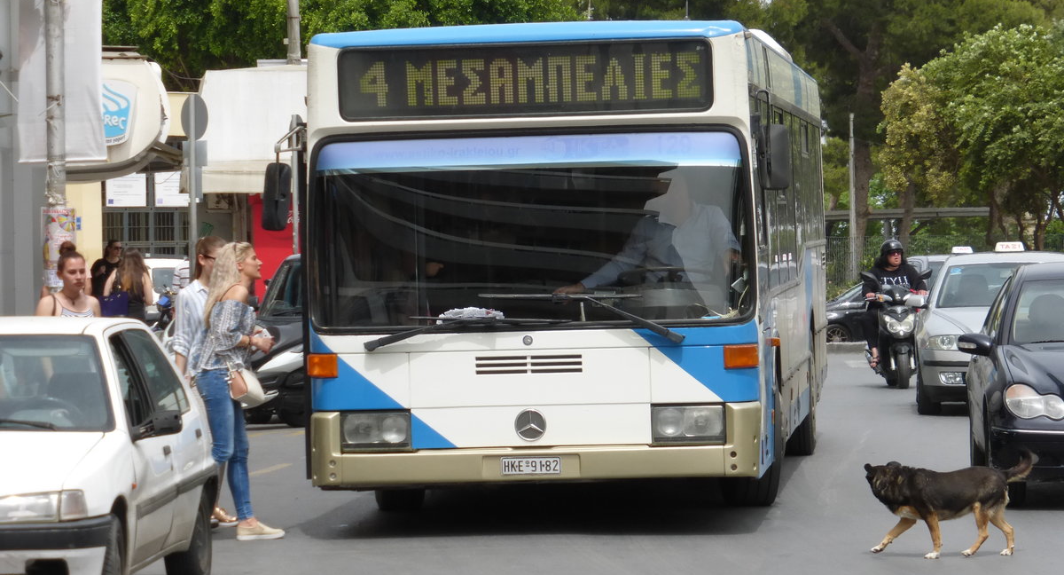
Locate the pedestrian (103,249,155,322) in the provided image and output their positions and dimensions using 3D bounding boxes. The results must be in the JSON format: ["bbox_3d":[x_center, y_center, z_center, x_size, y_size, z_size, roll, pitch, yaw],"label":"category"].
[{"bbox_3d":[-4.362,0.386,48.507,0.560,1.640,0.400,-2,0,3],"label":"pedestrian"}]

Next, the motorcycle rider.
[{"bbox_3d":[3.992,0.180,49.000,0.700,1.430,0.820,-2,0,-5],"label":"motorcycle rider"}]

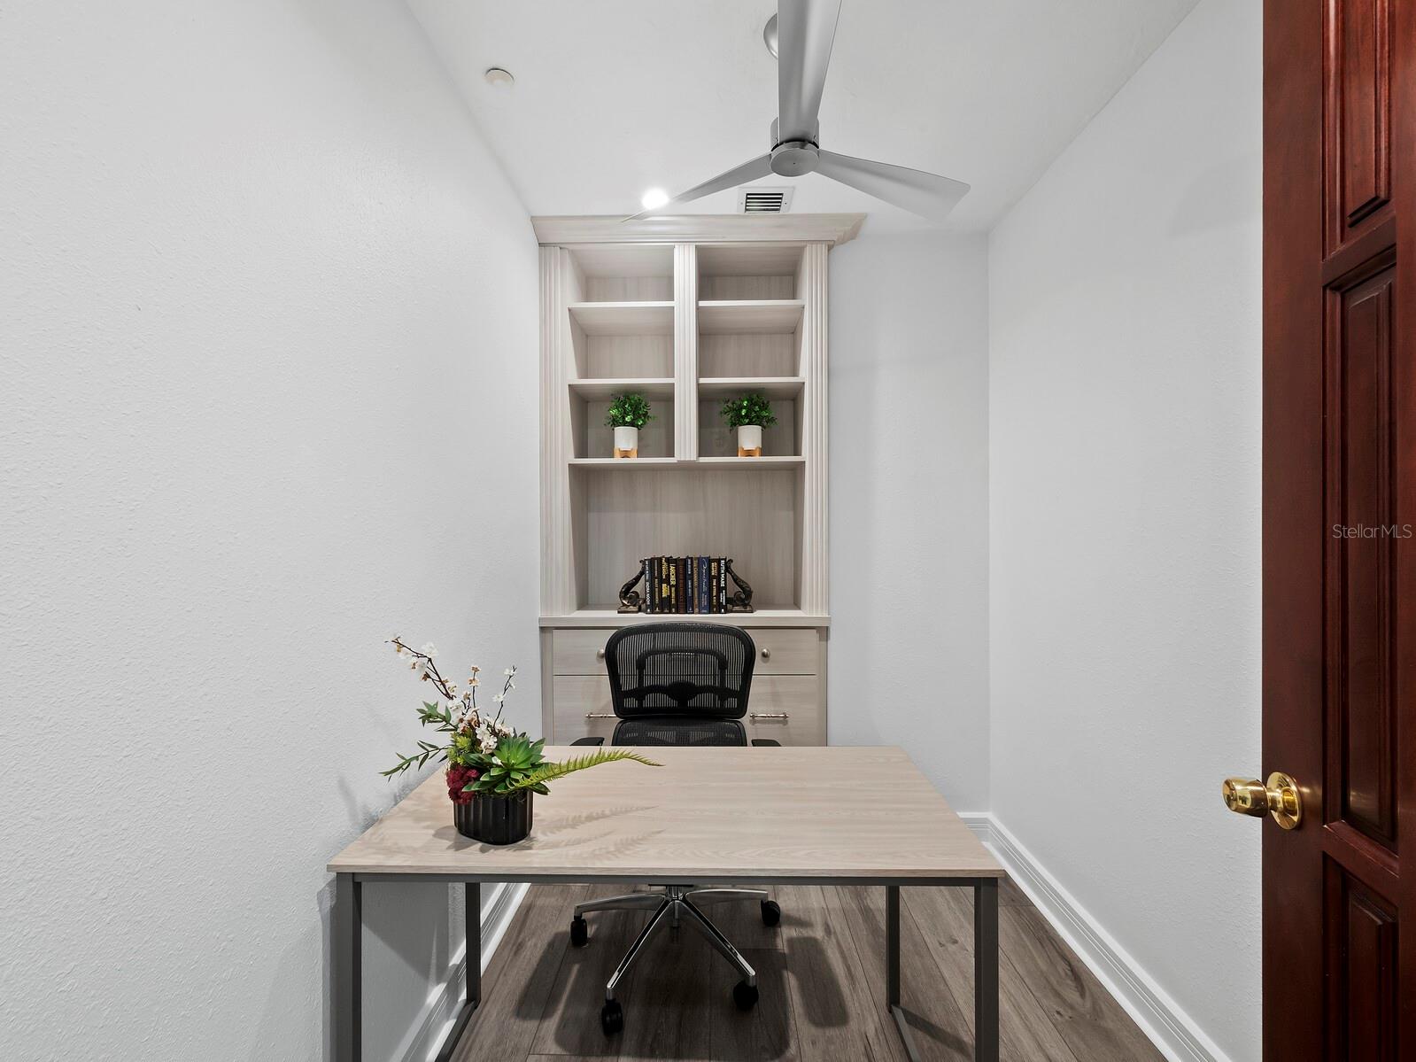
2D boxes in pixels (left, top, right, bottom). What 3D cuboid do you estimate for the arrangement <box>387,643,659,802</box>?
[{"bbox_3d":[-0.388,0.388,1.190,0.570,0.335,0.300,0,0,0],"label":"arrangement"}]

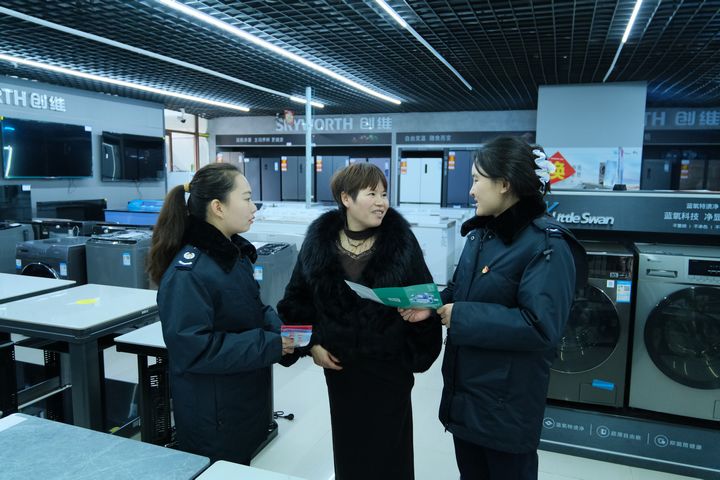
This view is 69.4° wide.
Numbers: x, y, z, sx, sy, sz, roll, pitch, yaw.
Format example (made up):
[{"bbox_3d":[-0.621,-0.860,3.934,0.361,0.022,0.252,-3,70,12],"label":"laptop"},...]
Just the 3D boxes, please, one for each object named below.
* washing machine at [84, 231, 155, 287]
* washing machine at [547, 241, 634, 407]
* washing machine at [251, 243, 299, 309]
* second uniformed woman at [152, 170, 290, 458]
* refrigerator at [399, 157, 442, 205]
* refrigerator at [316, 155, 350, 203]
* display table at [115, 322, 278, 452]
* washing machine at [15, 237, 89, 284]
[{"bbox_3d":[-2.095,0.453,4.900,0.569,0.955,0.570,3,8,20],"label":"washing machine"},{"bbox_3d":[1.272,0.457,3.188,0.597,0.852,0.610,3,8,20],"label":"washing machine"},{"bbox_3d":[-0.840,0.525,4.367,0.565,0.970,0.550,3,8,20],"label":"washing machine"},{"bbox_3d":[-0.476,0.540,1.790,0.450,1.610,0.470,3,8,20],"label":"second uniformed woman"},{"bbox_3d":[1.404,-0.857,11.359,0.893,1.810,0.680,3,8,20],"label":"refrigerator"},{"bbox_3d":[-0.490,-1.000,12.062,0.792,1.830,0.680,3,8,20],"label":"refrigerator"},{"bbox_3d":[-0.801,0.828,2.890,0.570,0.750,0.835,3,8,20],"label":"display table"},{"bbox_3d":[-2.816,0.448,5.083,0.600,0.880,0.600,3,8,16],"label":"washing machine"}]

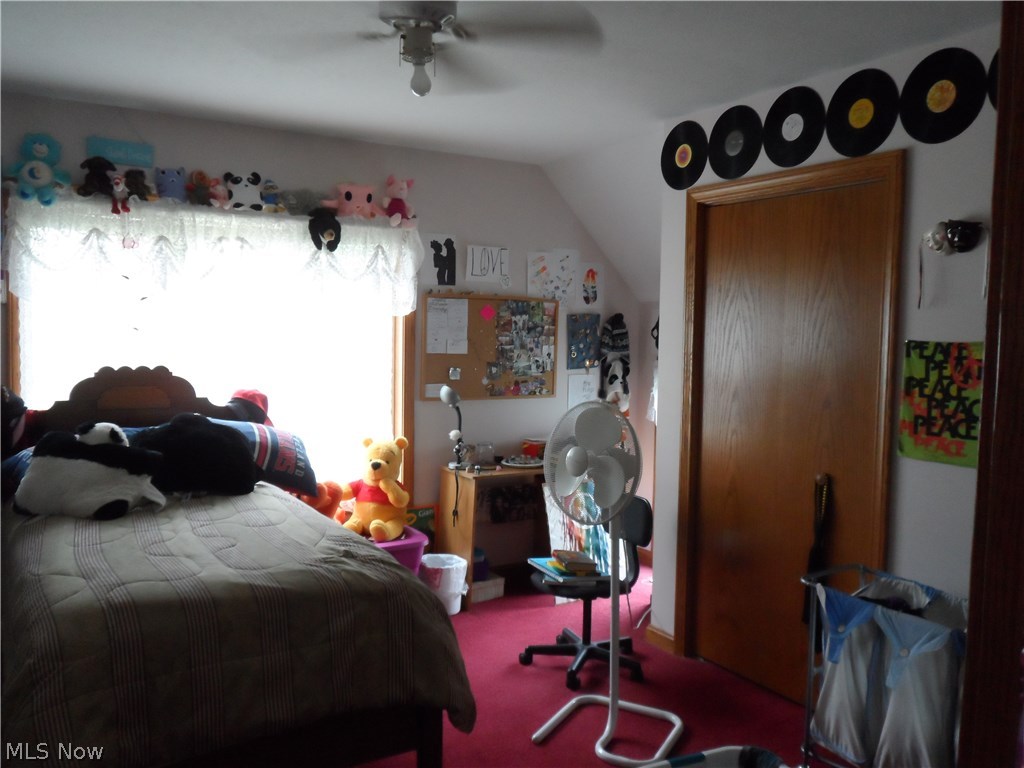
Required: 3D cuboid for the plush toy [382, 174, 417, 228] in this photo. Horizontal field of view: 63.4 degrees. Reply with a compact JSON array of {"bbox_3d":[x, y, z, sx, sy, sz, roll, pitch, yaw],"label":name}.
[{"bbox_3d":[-0.582,-0.947,4.282,0.142,0.256,0.160,-3,5,-40],"label":"plush toy"}]

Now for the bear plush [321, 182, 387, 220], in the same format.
[{"bbox_3d":[-0.807,-0.927,4.218,0.320,0.185,0.150,-1,4,-21],"label":"bear plush"}]

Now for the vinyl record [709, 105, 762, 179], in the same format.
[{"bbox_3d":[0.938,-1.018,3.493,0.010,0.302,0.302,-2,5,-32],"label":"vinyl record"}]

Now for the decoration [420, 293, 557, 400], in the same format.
[{"bbox_3d":[-0.107,-0.203,4.783,0.905,0.605,0.022,-2,5,-32],"label":"decoration"}]

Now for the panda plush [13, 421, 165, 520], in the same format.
[{"bbox_3d":[-1.557,0.319,3.072,0.436,0.315,0.420,1,4,3],"label":"panda plush"}]

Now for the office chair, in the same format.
[{"bbox_3d":[0.376,0.898,3.714,0.570,0.735,0.530,-3,5,-38],"label":"office chair"}]

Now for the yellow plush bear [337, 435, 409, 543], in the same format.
[{"bbox_3d":[-0.687,0.527,4.138,0.360,0.485,0.330,1,4,3],"label":"yellow plush bear"}]

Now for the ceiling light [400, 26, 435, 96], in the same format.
[{"bbox_3d":[-0.269,-0.923,2.370,0.095,0.200,0.095,0,4,-7],"label":"ceiling light"}]

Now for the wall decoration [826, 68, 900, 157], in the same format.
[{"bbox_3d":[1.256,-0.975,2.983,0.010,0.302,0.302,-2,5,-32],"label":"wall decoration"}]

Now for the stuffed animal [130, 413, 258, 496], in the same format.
[{"bbox_3d":[-1.356,0.311,3.550,0.470,0.300,0.330,-2,5,-32],"label":"stuffed animal"}]

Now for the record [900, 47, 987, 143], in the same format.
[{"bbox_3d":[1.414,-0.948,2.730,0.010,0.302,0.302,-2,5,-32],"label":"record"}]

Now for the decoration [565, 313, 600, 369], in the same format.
[{"bbox_3d":[0.449,-0.260,5.131,0.265,0.345,0.020,-2,5,-32],"label":"decoration"}]

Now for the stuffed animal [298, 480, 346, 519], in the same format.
[{"bbox_3d":[-0.910,0.596,3.978,0.197,0.248,0.220,-2,5,-32],"label":"stuffed animal"}]

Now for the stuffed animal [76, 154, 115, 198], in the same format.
[{"bbox_3d":[-1.780,-0.886,3.550,0.149,0.178,0.130,-2,5,-32],"label":"stuffed animal"}]

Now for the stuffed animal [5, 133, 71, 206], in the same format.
[{"bbox_3d":[-1.989,-0.899,3.472,0.255,0.295,0.180,-2,5,-32],"label":"stuffed animal"}]

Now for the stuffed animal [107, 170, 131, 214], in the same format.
[{"bbox_3d":[-1.684,-0.819,3.545,0.088,0.179,0.100,-2,5,-32],"label":"stuffed animal"}]

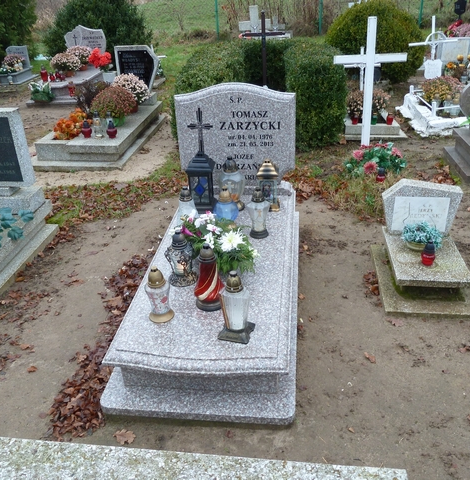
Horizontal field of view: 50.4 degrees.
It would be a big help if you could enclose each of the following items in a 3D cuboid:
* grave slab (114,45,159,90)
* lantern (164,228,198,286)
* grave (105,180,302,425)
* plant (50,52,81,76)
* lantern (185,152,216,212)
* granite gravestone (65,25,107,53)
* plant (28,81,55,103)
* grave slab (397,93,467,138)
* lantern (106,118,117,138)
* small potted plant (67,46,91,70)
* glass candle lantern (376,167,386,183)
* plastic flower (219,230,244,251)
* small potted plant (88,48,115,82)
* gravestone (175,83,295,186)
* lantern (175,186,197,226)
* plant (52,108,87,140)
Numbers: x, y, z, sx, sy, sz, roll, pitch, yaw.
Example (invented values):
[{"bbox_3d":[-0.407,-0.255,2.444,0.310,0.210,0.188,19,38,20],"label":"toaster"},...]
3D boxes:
[{"bbox_3d":[-1.308,-2.239,6.583,0.600,0.610,0.090,0,22,6],"label":"grave slab"},{"bbox_3d":[-0.286,0.086,2.635,0.172,0.301,0.161,1,30,7],"label":"lantern"},{"bbox_3d":[-0.058,0.168,2.826,0.830,0.263,1.909,1,29,7],"label":"grave"},{"bbox_3d":[-2.596,-2.682,7.660,0.470,0.320,0.450,1,29,7],"label":"plant"},{"bbox_3d":[-0.219,-0.401,3.395,0.175,0.399,0.175,1,30,7],"label":"lantern"},{"bbox_3d":[-2.680,-3.502,9.131,0.780,0.720,0.085,0,23,6],"label":"granite gravestone"},{"bbox_3d":[-2.770,-2.118,7.160,0.340,0.260,0.280,1,29,7],"label":"plant"},{"bbox_3d":[2.537,-1.625,6.094,0.800,0.210,1.450,-7,26,10],"label":"grave slab"},{"bbox_3d":[-1.269,-1.145,5.137,0.108,0.172,0.108,0,26,6],"label":"lantern"},{"bbox_3d":[-2.515,-2.933,8.101,0.440,0.330,0.420,1,29,7],"label":"small potted plant"},{"bbox_3d":[1.262,-0.568,4.301,0.077,0.130,0.077,1,30,7],"label":"glass candle lantern"},{"bbox_3d":[-0.018,0.008,2.522,0.115,0.085,0.100,1,29,7],"label":"plastic flower"},{"bbox_3d":[-2.336,-3.041,8.800,0.460,0.560,0.420,0,26,6],"label":"small potted plant"},{"bbox_3d":[0.013,-0.729,3.529,0.826,0.716,0.085,1,25,7],"label":"gravestone"},{"bbox_3d":[-0.295,-0.191,3.131,0.137,0.299,0.137,1,30,7],"label":"lantern"},{"bbox_3d":[-1.735,-1.216,5.280,0.320,0.240,0.320,0,26,6],"label":"plant"}]

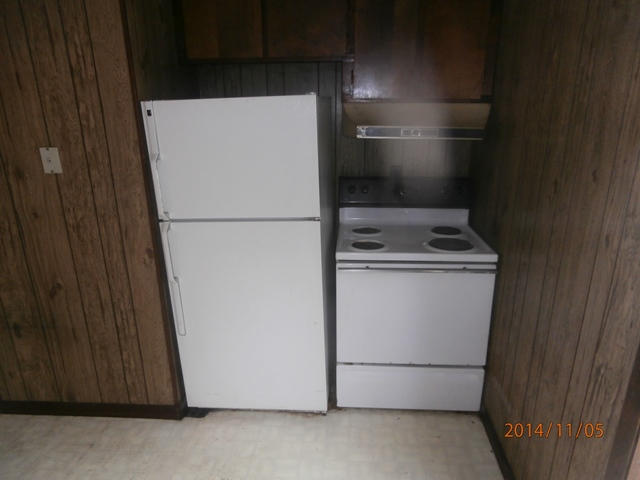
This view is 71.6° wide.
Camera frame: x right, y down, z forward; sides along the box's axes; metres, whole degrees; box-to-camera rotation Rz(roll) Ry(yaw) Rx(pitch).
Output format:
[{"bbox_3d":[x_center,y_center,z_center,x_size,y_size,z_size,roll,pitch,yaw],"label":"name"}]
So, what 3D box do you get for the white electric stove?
[{"bbox_3d":[0.486,0.282,2.496,0.760,1.190,0.665,0,18,4],"label":"white electric stove"}]

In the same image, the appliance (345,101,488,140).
[{"bbox_3d":[0.498,-0.628,2.340,0.757,0.180,0.455,0,18,4],"label":"appliance"}]

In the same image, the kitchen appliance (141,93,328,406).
[{"bbox_3d":[-0.331,0.061,2.462,0.763,1.635,0.735,1,18,6],"label":"kitchen appliance"}]

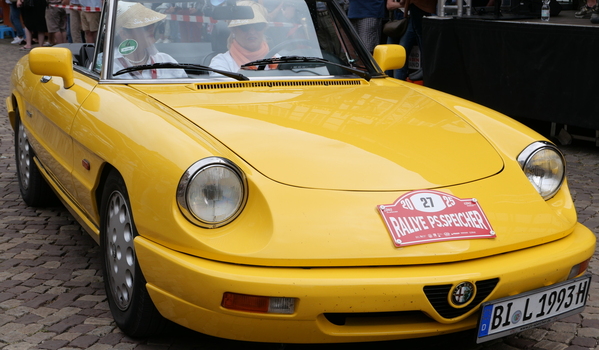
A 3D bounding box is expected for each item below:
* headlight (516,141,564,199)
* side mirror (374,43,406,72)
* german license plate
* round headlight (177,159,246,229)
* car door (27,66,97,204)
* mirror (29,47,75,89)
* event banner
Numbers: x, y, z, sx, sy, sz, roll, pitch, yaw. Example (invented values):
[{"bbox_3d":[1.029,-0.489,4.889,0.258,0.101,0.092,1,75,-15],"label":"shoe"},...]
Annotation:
[{"bbox_3d":[0.837,-0.015,3.613,0.205,0.205,0.120,-3,11,-24],"label":"headlight"},{"bbox_3d":[0.427,-0.551,4.925,0.172,0.147,0.092,-3,11,-24],"label":"side mirror"},{"bbox_3d":[0.751,0.422,3.280,0.528,0.127,0.018,-8,21,-37],"label":"german license plate"},{"bbox_3d":[-0.273,0.047,3.127,0.205,0.205,0.120,-3,11,-24],"label":"round headlight"},{"bbox_3d":[-1.039,-0.191,4.513,0.155,0.530,1.000,-3,11,-24],"label":"car door"},{"bbox_3d":[-1.030,-0.453,4.334,0.175,0.152,0.095,-3,11,-24],"label":"mirror"},{"bbox_3d":[0.427,0.136,3.230,0.360,0.015,0.200,-3,52,-24],"label":"event banner"}]

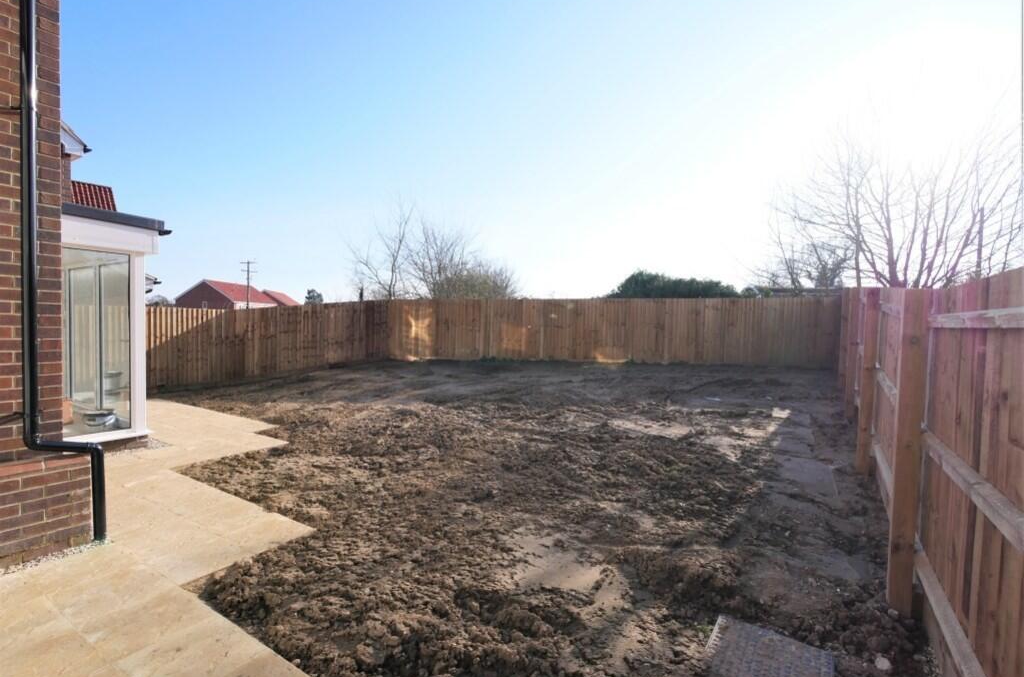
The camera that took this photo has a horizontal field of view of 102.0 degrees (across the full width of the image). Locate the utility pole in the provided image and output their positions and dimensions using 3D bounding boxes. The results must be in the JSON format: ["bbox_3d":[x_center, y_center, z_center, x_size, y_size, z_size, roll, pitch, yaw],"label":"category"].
[{"bbox_3d":[-31.932,-5.156,50.126,1.750,8.400,0.300,1,2,-18],"label":"utility pole"}]

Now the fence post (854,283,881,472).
[{"bbox_3d":[3.545,0.424,4.131,0.100,1.830,0.100,3,2,36],"label":"fence post"}]

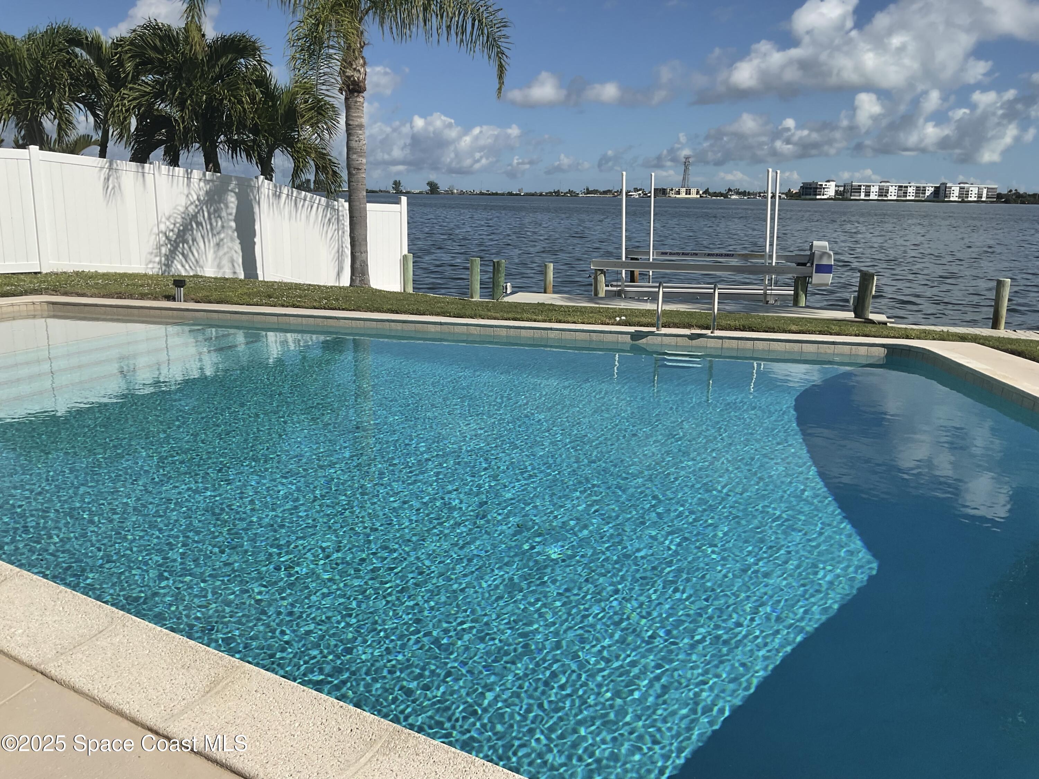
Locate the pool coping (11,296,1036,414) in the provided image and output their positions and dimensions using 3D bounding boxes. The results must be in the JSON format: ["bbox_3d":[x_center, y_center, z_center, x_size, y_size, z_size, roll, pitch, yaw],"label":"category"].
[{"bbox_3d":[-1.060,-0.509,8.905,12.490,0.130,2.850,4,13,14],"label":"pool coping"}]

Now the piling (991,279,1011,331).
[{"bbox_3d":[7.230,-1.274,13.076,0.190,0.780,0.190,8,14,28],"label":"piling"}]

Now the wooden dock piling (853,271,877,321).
[{"bbox_3d":[5.322,-1.459,13.410,0.240,0.700,0.240,6,14,21],"label":"wooden dock piling"}]

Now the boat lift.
[{"bbox_3d":[3.781,-2.926,16.618,4.150,2.420,3.650,5,13,17],"label":"boat lift"}]

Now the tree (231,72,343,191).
[{"bbox_3d":[-4.684,-4.266,17.504,2.300,4.030,2.300,-3,13,-14],"label":"tree"}]

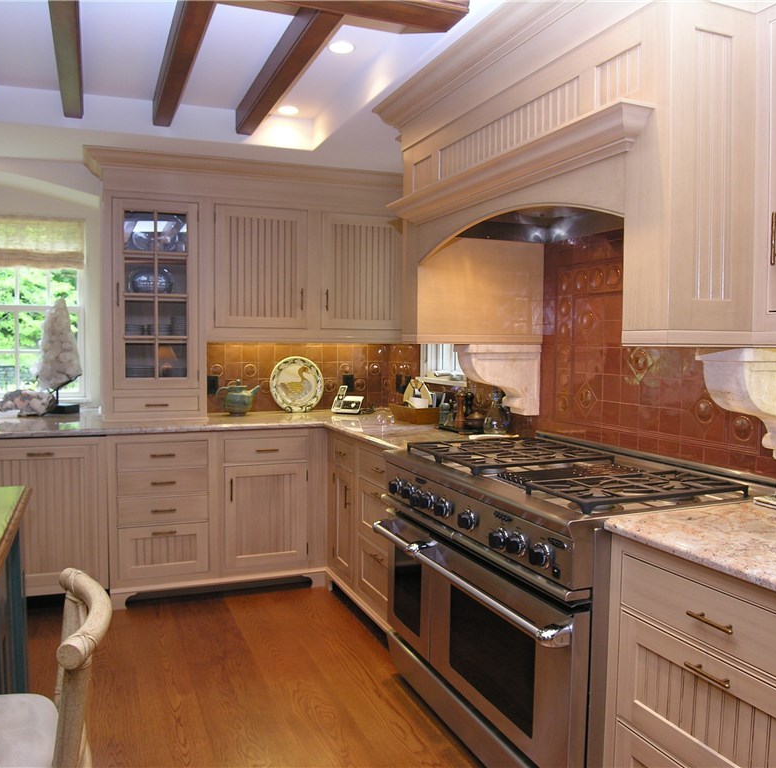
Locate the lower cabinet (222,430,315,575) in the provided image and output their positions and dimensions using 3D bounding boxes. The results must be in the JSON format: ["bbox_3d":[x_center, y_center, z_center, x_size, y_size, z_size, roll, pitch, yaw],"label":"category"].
[{"bbox_3d":[-0.772,0.643,4.175,0.505,0.810,0.614,0,3,-23],"label":"lower cabinet"}]

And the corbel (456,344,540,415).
[{"bbox_3d":[0.491,-0.018,3.207,0.355,0.319,0.160,0,3,-23],"label":"corbel"}]

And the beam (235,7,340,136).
[{"bbox_3d":[-0.446,-1.301,2.959,0.080,0.115,1.480,0,3,-23],"label":"beam"}]

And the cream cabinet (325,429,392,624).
[{"bbox_3d":[0.145,0.679,3.656,0.615,0.810,1.040,0,3,-23],"label":"cream cabinet"}]

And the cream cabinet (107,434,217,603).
[{"bbox_3d":[-1.282,0.670,3.962,0.552,0.863,0.614,0,3,-23],"label":"cream cabinet"}]

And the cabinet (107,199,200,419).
[{"bbox_3d":[-1.346,-0.408,4.066,0.505,1.195,0.390,0,3,-23],"label":"cabinet"}]

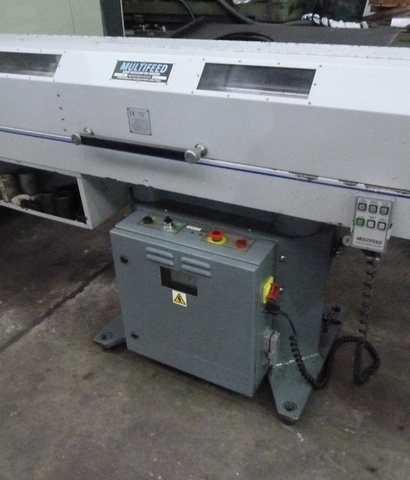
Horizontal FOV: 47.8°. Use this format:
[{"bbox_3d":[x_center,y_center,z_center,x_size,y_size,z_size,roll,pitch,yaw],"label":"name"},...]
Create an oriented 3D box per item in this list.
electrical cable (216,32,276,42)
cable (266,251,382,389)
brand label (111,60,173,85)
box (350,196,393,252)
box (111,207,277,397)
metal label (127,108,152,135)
[{"bbox_3d":[0.239,-1.218,2.800,0.400,0.060,0.380,14,34,25],"label":"electrical cable"},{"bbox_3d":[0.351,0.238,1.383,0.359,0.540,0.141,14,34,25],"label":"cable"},{"bbox_3d":[-0.183,-0.485,1.337,0.194,0.063,0.004,13,-8,24],"label":"brand label"},{"bbox_3d":[0.417,-0.048,1.147,0.082,0.140,0.045,13,34,24],"label":"box"},{"bbox_3d":[-0.038,0.210,1.562,0.505,0.516,0.153,14,34,25],"label":"box"},{"bbox_3d":[-0.195,-0.351,1.374,0.077,0.073,0.004,13,34,24],"label":"metal label"}]

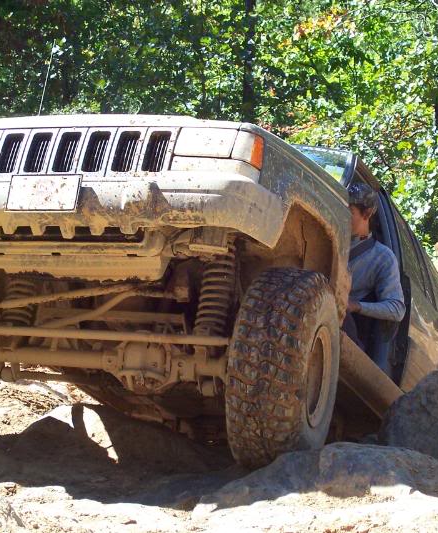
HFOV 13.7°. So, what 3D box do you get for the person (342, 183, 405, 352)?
[{"bbox_3d":[0.680,0.070,9.100,0.520,1.080,0.750,-3,-11,27],"label":"person"}]

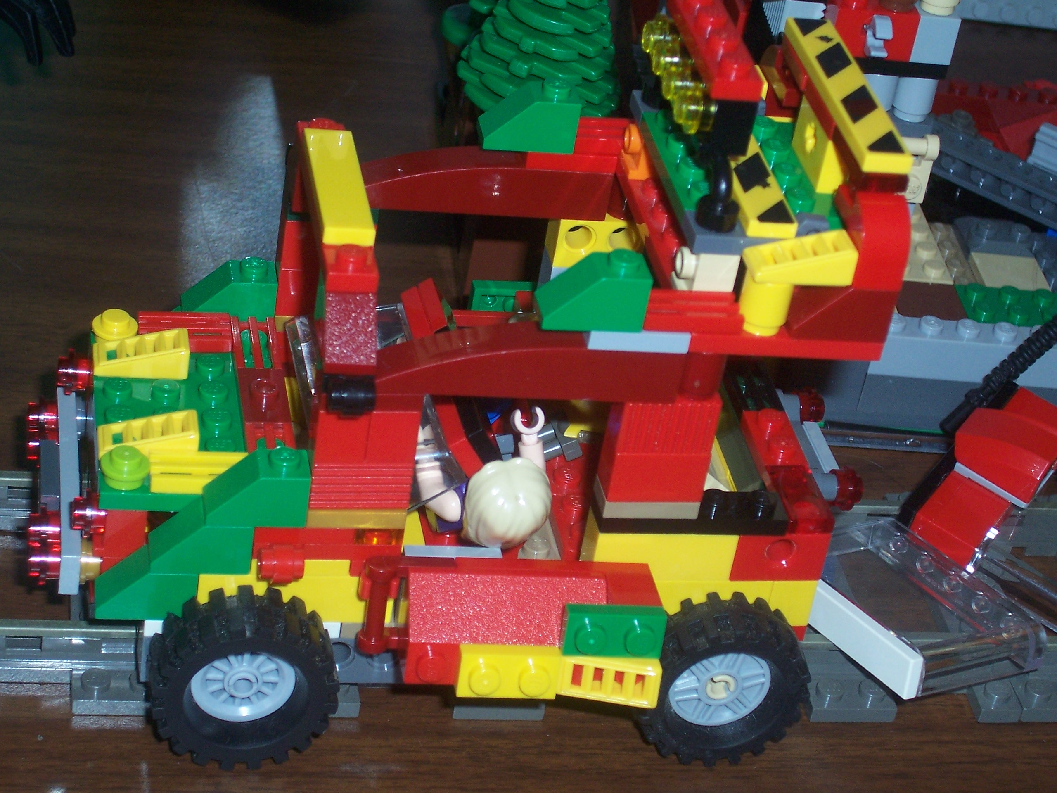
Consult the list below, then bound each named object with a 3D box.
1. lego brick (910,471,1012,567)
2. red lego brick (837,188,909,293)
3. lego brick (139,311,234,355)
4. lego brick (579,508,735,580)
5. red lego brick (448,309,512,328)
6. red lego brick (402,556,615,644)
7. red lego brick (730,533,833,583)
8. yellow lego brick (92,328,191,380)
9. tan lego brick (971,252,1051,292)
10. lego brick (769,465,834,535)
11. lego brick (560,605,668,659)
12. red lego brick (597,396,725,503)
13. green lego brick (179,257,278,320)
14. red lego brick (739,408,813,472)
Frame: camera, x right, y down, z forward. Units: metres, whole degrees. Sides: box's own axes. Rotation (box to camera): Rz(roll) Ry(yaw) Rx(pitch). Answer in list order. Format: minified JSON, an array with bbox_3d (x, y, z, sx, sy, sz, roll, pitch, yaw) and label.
[{"bbox_3d":[0.082,0.025,0.478,0.013,0.008,0.017,31,46,18],"label":"lego brick"},{"bbox_3d":[0.054,-0.026,0.391,0.008,0.013,0.016,2,34,-13],"label":"red lego brick"},{"bbox_3d":[-0.060,-0.010,0.432,0.016,0.003,0.008,2,34,-14],"label":"lego brick"},{"bbox_3d":[0.022,0.024,0.415,0.024,0.011,0.008,2,34,-14],"label":"lego brick"},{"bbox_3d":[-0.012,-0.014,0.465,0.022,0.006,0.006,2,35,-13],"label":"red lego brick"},{"bbox_3d":[-0.004,0.036,0.399,0.032,0.016,0.011,2,34,-13],"label":"red lego brick"},{"bbox_3d":[0.041,0.024,0.420,0.016,0.010,0.008,2,34,-13],"label":"red lego brick"},{"bbox_3d":[-0.066,-0.007,0.425,0.016,0.006,0.008,2,34,-13],"label":"yellow lego brick"},{"bbox_3d":[0.113,-0.028,0.585,0.016,0.003,0.016,4,34,-9],"label":"tan lego brick"},{"bbox_3d":[0.045,0.017,0.420,0.008,0.003,0.016,2,34,-13],"label":"lego brick"},{"bbox_3d":[0.014,0.038,0.397,0.016,0.008,0.005,2,26,-10],"label":"lego brick"},{"bbox_3d":[0.021,0.007,0.403,0.016,0.020,0.008,2,34,-13],"label":"red lego brick"},{"bbox_3d":[-0.052,-0.018,0.439,0.016,0.011,0.008,2,34,-13],"label":"green lego brick"},{"bbox_3d":[0.043,0.007,0.433,0.008,0.005,0.016,2,35,-13],"label":"red lego brick"}]

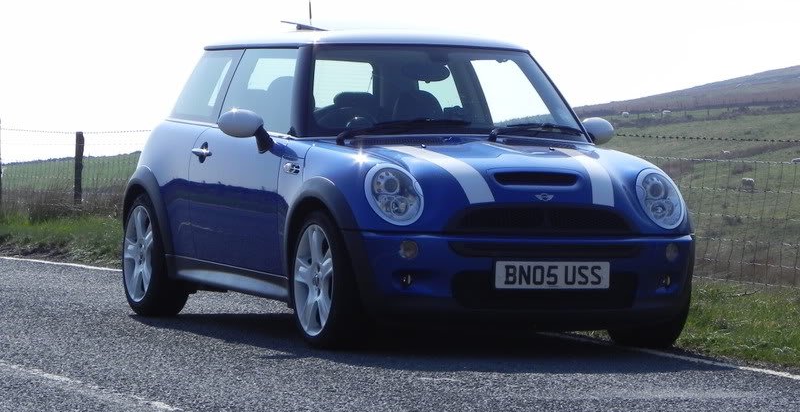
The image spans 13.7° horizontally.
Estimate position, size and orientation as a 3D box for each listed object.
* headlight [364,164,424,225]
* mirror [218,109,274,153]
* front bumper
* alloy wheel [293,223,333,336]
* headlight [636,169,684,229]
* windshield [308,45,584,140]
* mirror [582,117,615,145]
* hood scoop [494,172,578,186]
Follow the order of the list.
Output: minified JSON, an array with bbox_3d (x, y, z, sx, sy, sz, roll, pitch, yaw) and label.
[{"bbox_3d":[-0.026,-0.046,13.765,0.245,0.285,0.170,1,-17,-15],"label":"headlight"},{"bbox_3d":[-0.677,-0.336,14.739,0.240,0.185,0.155,1,1,-22],"label":"mirror"},{"bbox_3d":[0.567,0.307,13.924,1.650,0.410,0.390,1,1,-22],"label":"front bumper"},{"bbox_3d":[-0.273,0.312,14.038,0.200,0.475,0.475,1,1,-22],"label":"alloy wheel"},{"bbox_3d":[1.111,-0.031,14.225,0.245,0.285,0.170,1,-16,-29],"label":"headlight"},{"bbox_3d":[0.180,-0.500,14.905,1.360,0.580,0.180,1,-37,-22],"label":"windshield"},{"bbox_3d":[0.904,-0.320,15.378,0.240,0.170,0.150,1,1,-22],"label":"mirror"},{"bbox_3d":[0.565,-0.114,13.942,0.395,0.070,0.110,1,-7,-22],"label":"hood scoop"}]

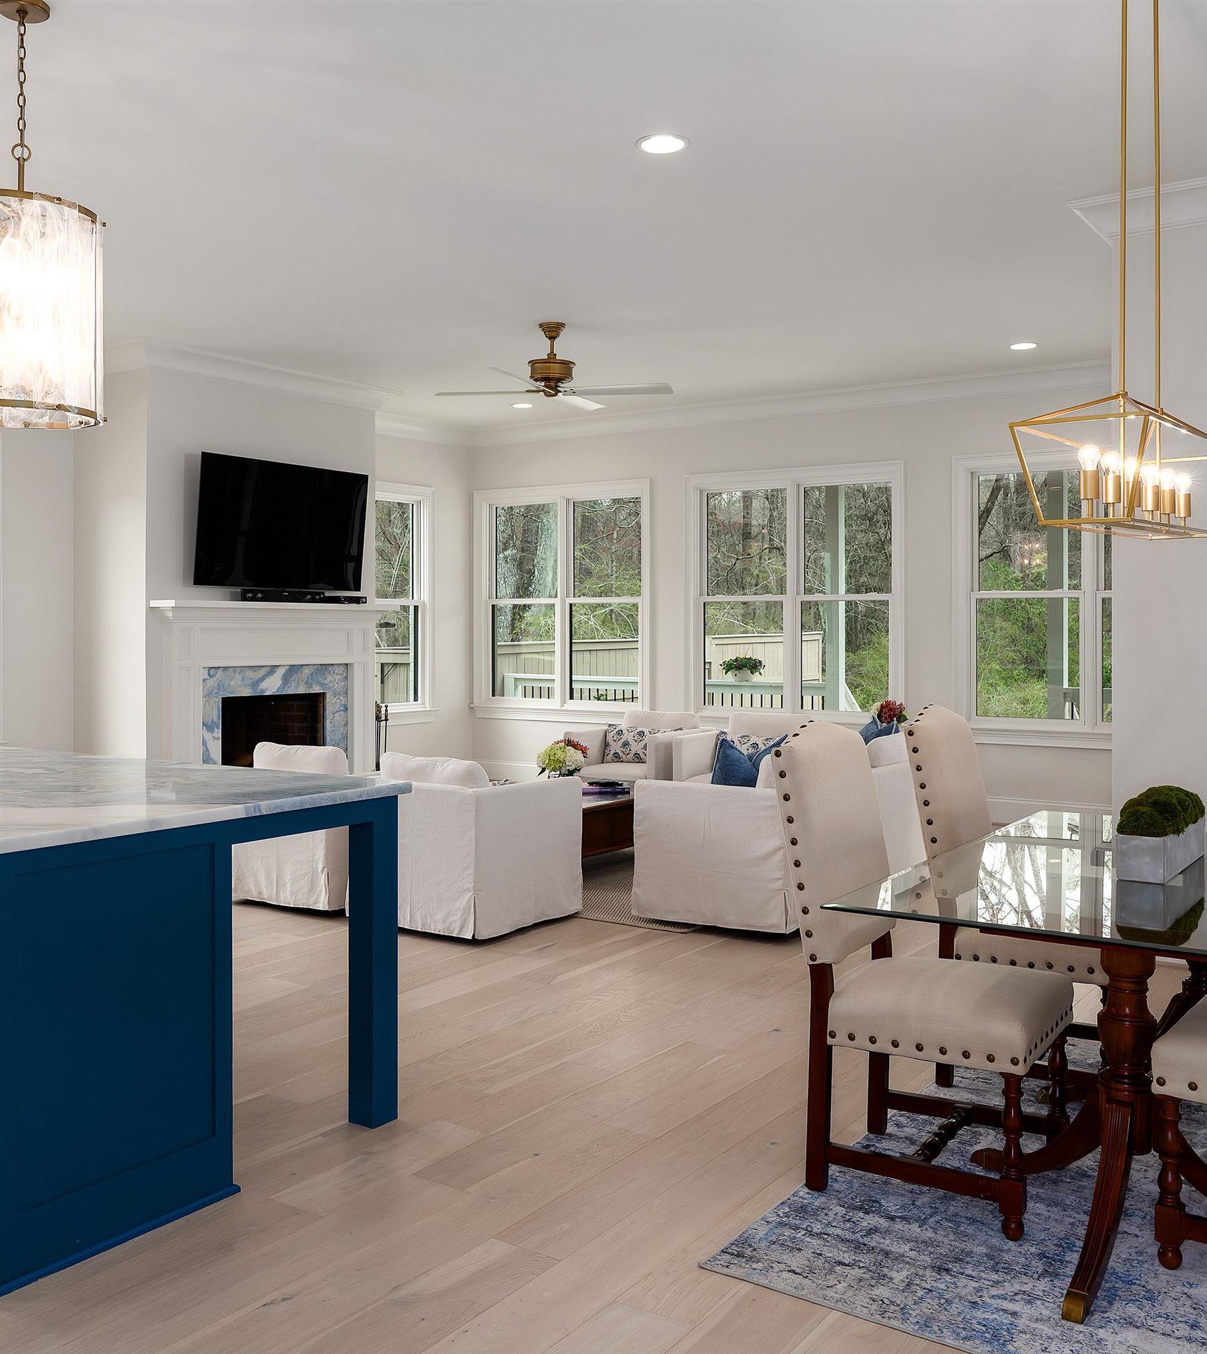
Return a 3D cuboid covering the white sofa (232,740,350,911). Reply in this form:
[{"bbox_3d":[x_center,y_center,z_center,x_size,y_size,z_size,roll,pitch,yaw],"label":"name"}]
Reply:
[{"bbox_3d":[-1.474,0.733,7.033,0.820,0.800,0.780,1,2,31],"label":"white sofa"}]

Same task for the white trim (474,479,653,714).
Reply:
[{"bbox_3d":[-0.379,-0.660,11.612,1.888,1.954,0.110,1,2,34],"label":"white trim"}]

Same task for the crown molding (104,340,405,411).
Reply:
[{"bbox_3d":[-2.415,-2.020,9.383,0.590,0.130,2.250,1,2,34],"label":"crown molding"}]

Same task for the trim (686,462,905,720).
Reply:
[{"bbox_3d":[1.357,-0.558,9.815,1.690,1.870,0.100,1,2,33],"label":"trim"}]

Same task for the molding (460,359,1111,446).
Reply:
[{"bbox_3d":[1.330,-1.944,9.731,5.800,0.150,0.130,1,2,33],"label":"molding"}]

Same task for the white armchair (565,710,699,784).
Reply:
[{"bbox_3d":[0.249,0.622,8.899,0.700,0.800,0.750,1,2,34],"label":"white armchair"}]

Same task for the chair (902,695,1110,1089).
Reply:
[{"bbox_3d":[1.271,0.643,4.026,0.625,1.100,0.485,1,2,34],"label":"chair"}]

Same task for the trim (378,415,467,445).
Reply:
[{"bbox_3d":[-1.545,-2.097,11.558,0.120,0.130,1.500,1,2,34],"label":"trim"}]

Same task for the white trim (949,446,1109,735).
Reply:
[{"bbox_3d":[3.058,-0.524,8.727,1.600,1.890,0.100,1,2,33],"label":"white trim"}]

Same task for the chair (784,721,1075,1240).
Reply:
[{"bbox_3d":[0.790,0.669,3.294,0.630,1.100,0.485,1,2,34],"label":"chair"}]

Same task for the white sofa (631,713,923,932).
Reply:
[{"bbox_3d":[1.045,0.681,6.932,0.810,0.820,1.990,1,2,34],"label":"white sofa"}]

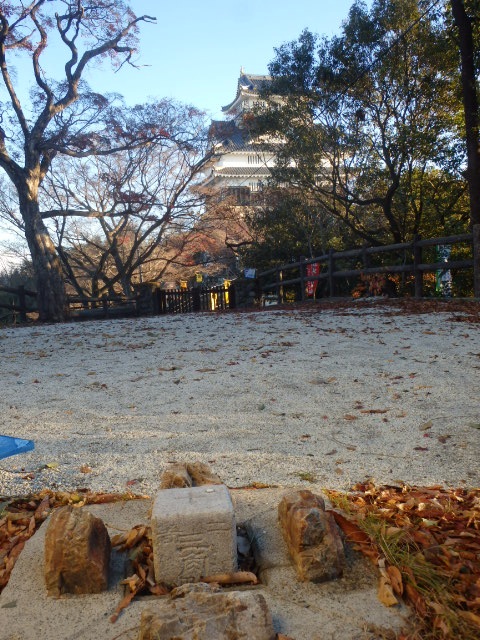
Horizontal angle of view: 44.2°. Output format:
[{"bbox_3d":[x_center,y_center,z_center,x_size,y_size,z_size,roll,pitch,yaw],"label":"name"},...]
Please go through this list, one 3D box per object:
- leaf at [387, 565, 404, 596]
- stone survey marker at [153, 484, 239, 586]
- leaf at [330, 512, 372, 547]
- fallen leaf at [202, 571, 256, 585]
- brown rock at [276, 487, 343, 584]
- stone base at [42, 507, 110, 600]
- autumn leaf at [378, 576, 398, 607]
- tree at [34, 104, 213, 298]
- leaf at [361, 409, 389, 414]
[{"bbox_3d":[0.270,0.444,1.026,0.030,0.022,0.080,-1,3,5],"label":"leaf"},{"bbox_3d":[-0.087,0.405,1.121,0.150,0.130,0.150,-2,3,-6],"label":"stone survey marker"},{"bbox_3d":[0.228,0.429,1.222,0.045,0.040,0.105,-4,4,-43],"label":"leaf"},{"bbox_3d":[-0.017,0.460,1.065,0.096,0.022,0.028,-2,3,-3],"label":"fallen leaf"},{"bbox_3d":[0.138,0.410,1.168,0.092,0.100,0.230,-2,2,-3],"label":"brown rock"},{"bbox_3d":[-0.285,0.413,1.087,0.112,0.128,0.120,-2,3,-8],"label":"stone base"},{"bbox_3d":[0.249,0.449,0.994,0.034,0.022,0.080,-1,3,5],"label":"autumn leaf"},{"bbox_3d":[-4.100,-4.171,21.000,5.900,6.700,5.200,-1,3,0],"label":"tree"},{"bbox_3d":[0.536,0.363,2.360,0.115,0.020,0.050,-1,3,0],"label":"leaf"}]

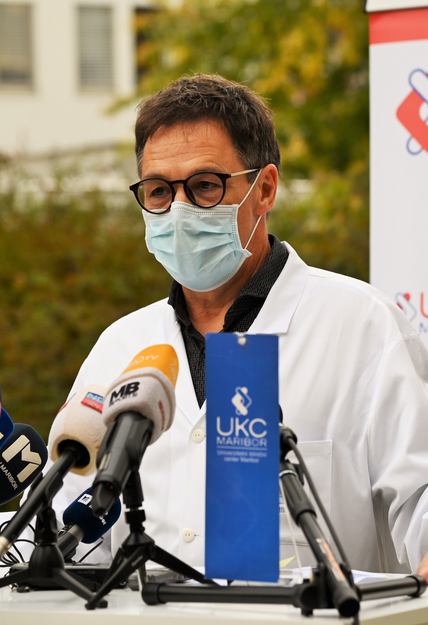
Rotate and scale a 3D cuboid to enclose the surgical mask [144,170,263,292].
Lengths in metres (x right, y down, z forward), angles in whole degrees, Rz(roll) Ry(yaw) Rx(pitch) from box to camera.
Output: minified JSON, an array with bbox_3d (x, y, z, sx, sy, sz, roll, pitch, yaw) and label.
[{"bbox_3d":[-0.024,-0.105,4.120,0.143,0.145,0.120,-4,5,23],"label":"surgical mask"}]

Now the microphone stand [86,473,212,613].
[{"bbox_3d":[-0.061,0.250,3.534,0.190,0.160,0.206,0,-1,6],"label":"microphone stand"}]

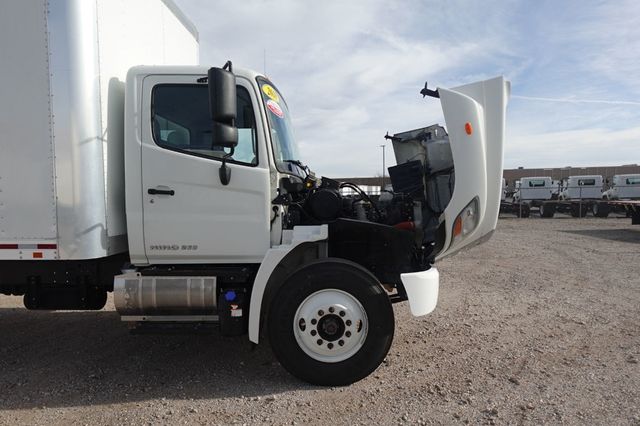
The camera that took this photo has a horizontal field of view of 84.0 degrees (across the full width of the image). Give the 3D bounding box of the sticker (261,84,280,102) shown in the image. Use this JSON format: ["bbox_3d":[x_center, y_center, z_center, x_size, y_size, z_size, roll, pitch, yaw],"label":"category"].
[{"bbox_3d":[-0.418,-1.028,3.063,0.020,0.145,0.240,-25,-9,27],"label":"sticker"}]

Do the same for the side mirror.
[{"bbox_3d":[-0.701,-0.773,2.588,0.125,0.570,0.210,1,4,15],"label":"side mirror"}]

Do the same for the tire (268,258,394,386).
[{"bbox_3d":[0.095,0.899,2.995,1.030,1.030,0.280,0,3,1],"label":"tire"}]

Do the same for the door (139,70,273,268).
[{"bbox_3d":[-0.930,-0.364,2.953,1.060,1.550,0.200,0,3,1],"label":"door"}]

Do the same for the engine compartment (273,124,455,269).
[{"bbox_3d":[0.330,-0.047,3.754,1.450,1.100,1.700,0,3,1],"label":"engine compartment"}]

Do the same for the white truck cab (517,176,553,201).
[{"bbox_3d":[16.423,-1.857,27.242,2.150,1.750,1.600,1,4,20],"label":"white truck cab"}]

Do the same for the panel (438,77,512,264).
[{"bbox_3d":[1.360,-0.439,3.780,0.820,1.530,2.000,0,3,1],"label":"panel"}]

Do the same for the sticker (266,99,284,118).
[{"bbox_3d":[-0.379,-0.903,3.071,0.020,0.145,0.240,-21,-7,27],"label":"sticker"}]

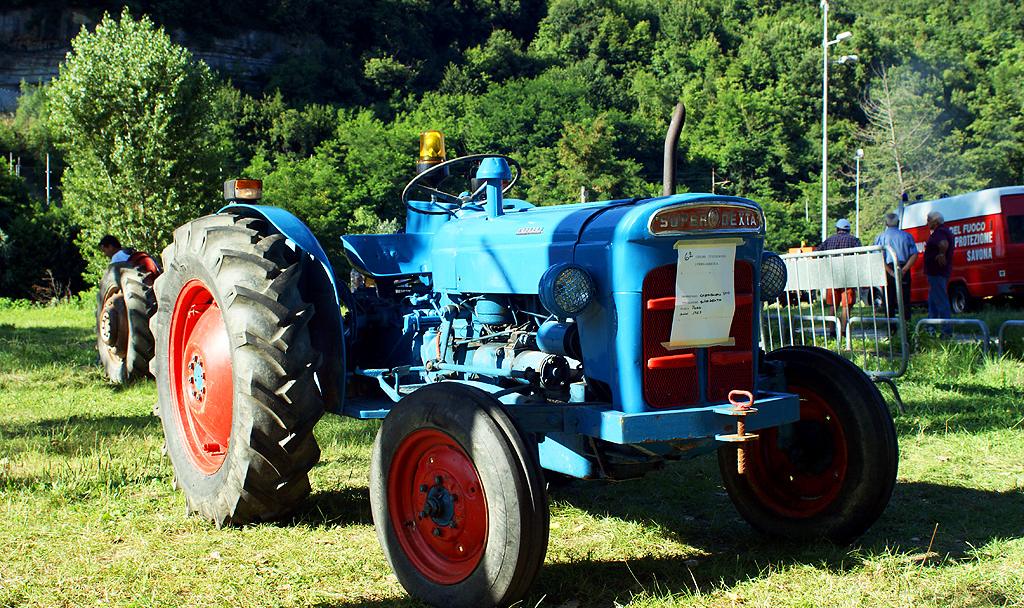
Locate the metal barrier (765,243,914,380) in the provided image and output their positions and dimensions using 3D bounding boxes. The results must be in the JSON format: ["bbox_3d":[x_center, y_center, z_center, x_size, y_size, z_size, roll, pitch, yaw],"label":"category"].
[{"bbox_3d":[2.204,0.175,10.369,0.500,1.080,2.000,-5,1,-16],"label":"metal barrier"}]

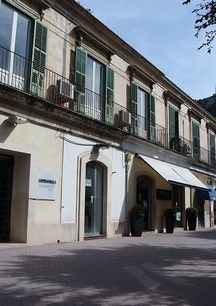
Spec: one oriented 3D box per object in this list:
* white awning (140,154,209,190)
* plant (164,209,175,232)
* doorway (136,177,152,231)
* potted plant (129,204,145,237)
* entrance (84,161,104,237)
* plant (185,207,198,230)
[{"bbox_3d":[4.193,1.302,17.755,1.442,1.538,7.117,-6,-13,35],"label":"white awning"},{"bbox_3d":[3.364,3.688,16.700,0.530,1.273,0.530,-6,-13,35],"label":"plant"},{"bbox_3d":[1.733,2.549,15.542,0.292,2.831,1.521,-6,-13,35],"label":"doorway"},{"bbox_3d":[1.300,3.023,13.773,0.600,1.415,0.600,-6,-13,35],"label":"potted plant"},{"bbox_3d":[-0.549,1.868,12.376,0.292,3.007,1.486,-6,-13,35],"label":"entrance"},{"bbox_3d":[5.390,4.226,19.686,0.650,1.402,0.650,-6,-13,35],"label":"plant"}]

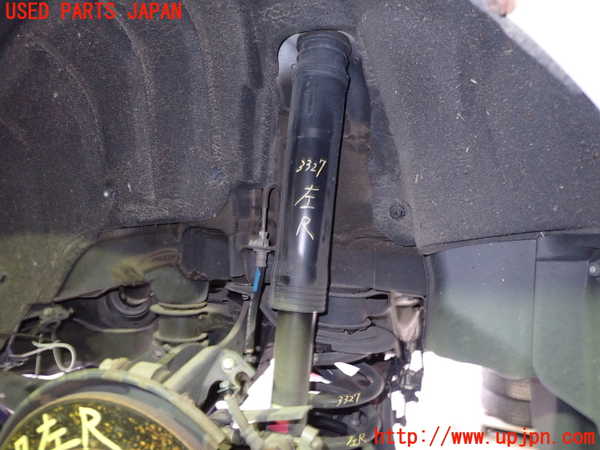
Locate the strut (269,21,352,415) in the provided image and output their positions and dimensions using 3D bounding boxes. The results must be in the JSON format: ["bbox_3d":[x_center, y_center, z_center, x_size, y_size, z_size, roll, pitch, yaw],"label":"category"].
[{"bbox_3d":[0.010,0.002,0.600,0.080,0.550,0.080,5,0,0],"label":"strut"}]

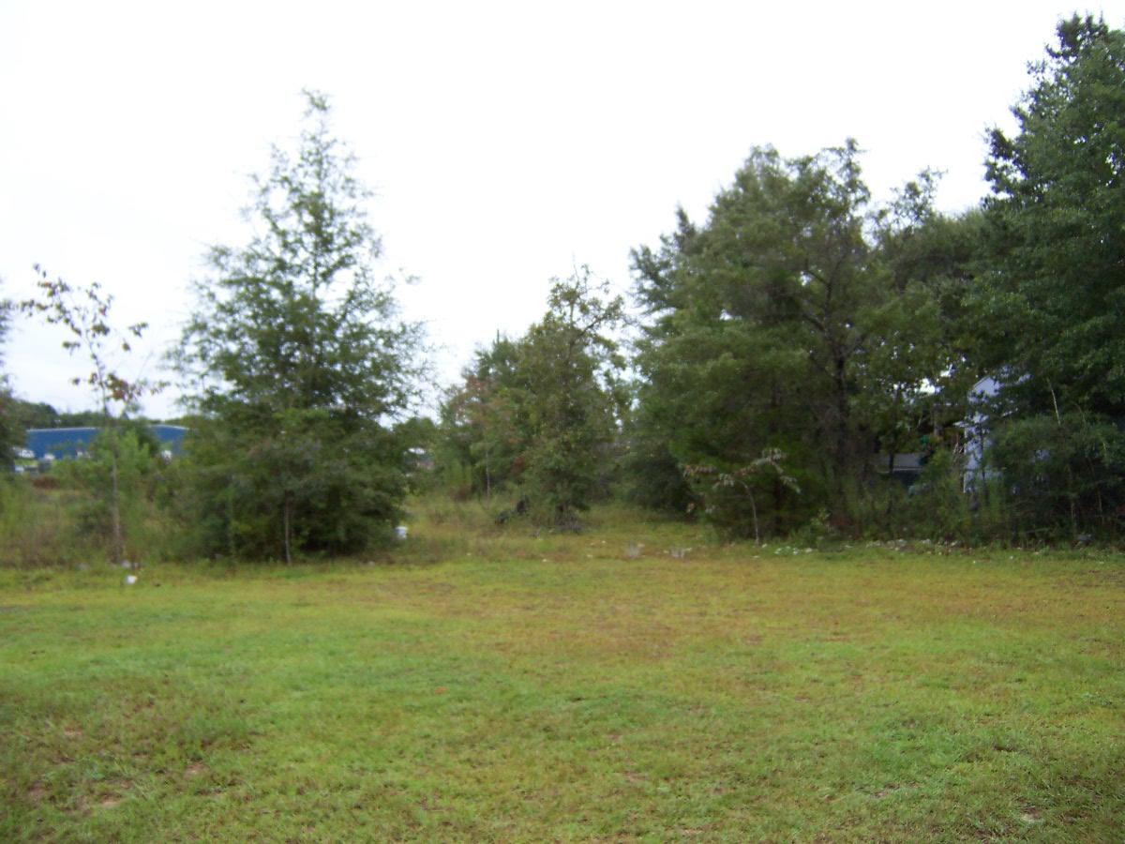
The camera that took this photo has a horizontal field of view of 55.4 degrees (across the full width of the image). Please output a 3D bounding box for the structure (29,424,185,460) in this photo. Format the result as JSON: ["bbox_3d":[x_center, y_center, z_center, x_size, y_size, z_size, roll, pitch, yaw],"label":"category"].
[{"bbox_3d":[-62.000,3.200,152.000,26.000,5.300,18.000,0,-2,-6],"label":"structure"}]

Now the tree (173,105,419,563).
[{"bbox_3d":[-4.700,-1.700,19.200,4.400,8.300,4.300,0,-2,0],"label":"tree"}]

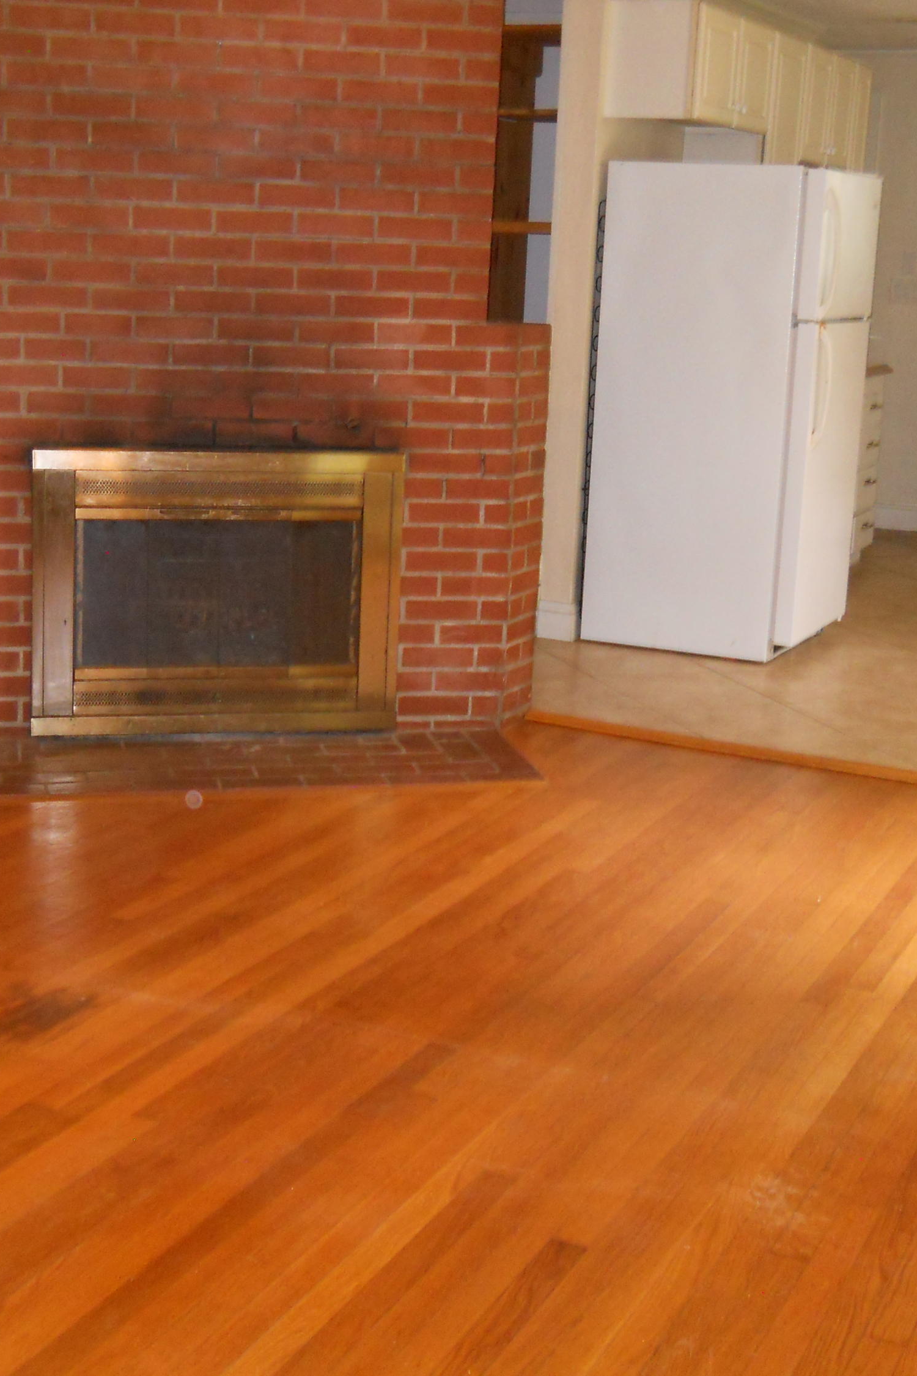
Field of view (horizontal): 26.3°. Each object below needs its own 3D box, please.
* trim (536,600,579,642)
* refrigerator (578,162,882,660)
[{"bbox_3d":[0.348,-0.243,7.025,0.163,0.137,0.030,8,14,23],"label":"trim"},{"bbox_3d":[0.980,-0.991,6.975,0.822,1.664,0.755,8,14,23],"label":"refrigerator"}]

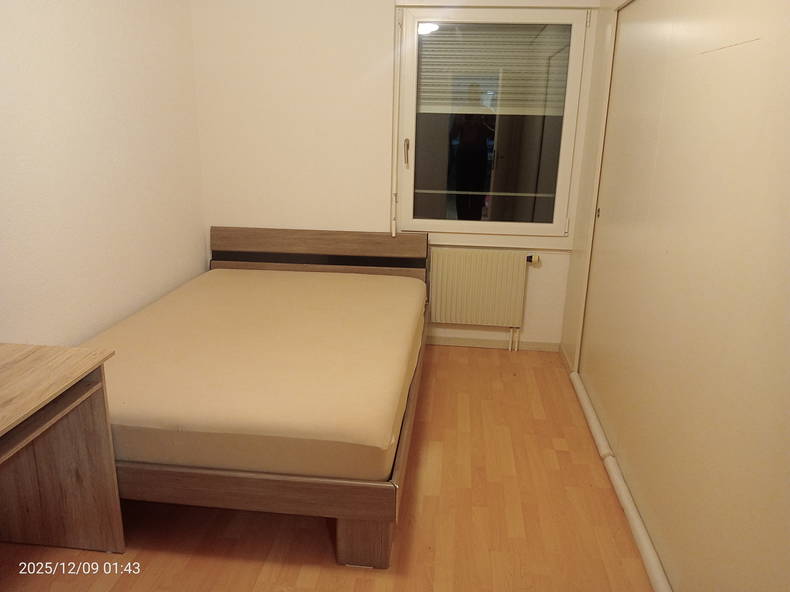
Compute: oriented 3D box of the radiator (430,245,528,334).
[{"bbox_3d":[0.522,-0.058,4.046,0.592,0.484,0.084,3,16,5],"label":"radiator"}]

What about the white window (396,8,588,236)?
[{"bbox_3d":[0.552,-1.016,3.837,1.070,1.298,0.079,3,16,5],"label":"white window"}]

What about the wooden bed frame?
[{"bbox_3d":[-0.593,0.233,3.133,1.428,0.756,2.123,3,16,5],"label":"wooden bed frame"}]

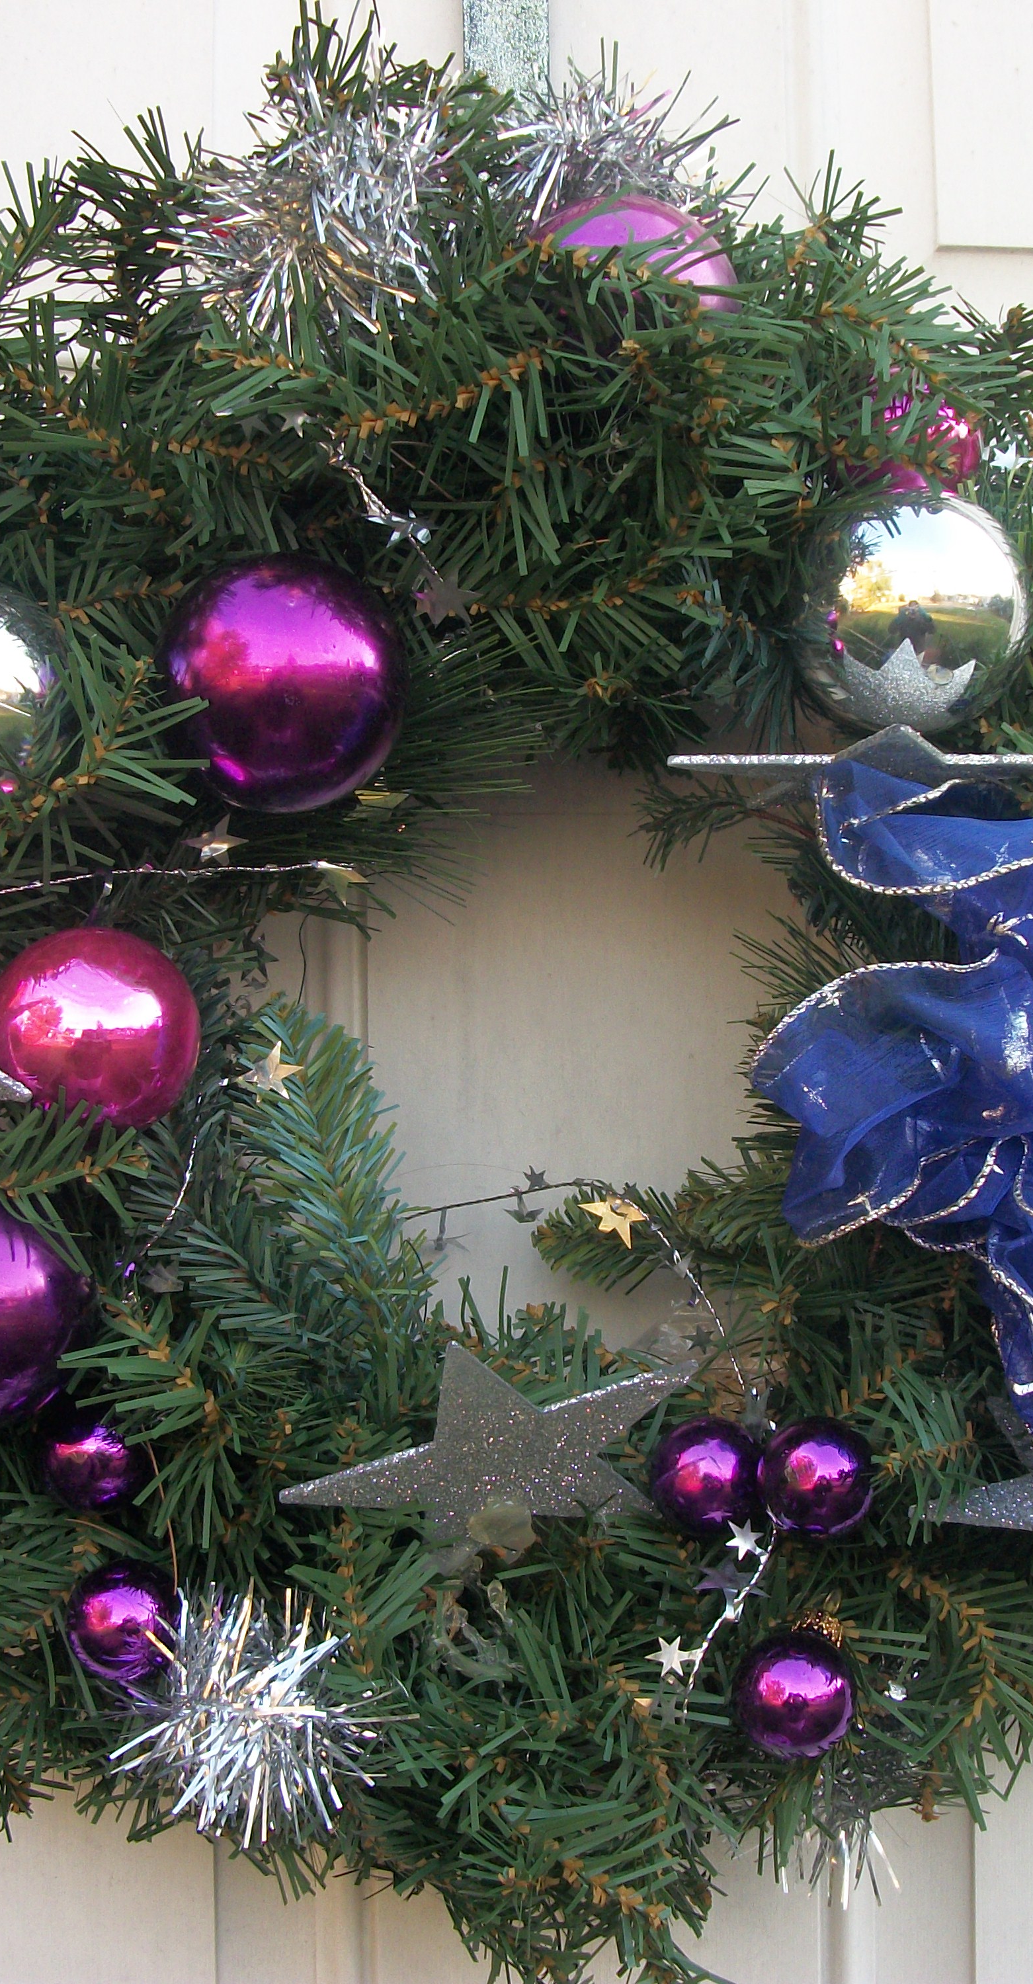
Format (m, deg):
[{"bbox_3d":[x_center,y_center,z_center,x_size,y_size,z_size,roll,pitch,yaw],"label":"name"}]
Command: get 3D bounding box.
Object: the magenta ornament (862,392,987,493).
[{"bbox_3d":[0.114,-0.160,0.715,0.045,0.046,0.045,0,-4,-4],"label":"magenta ornament"}]

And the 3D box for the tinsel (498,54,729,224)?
[{"bbox_3d":[0.029,-0.247,0.715,0.068,0.060,0.058,0,-4,-3],"label":"tinsel"}]

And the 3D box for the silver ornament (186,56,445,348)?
[{"bbox_3d":[-0.056,-0.221,0.685,0.075,0.075,0.066,0,-4,-3],"label":"silver ornament"}]

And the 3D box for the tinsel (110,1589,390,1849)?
[{"bbox_3d":[-0.071,0.195,0.655,0.075,0.070,0.066,0,-4,-3],"label":"tinsel"}]

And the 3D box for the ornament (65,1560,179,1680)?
[{"bbox_3d":[-0.105,0.170,0.658,0.032,0.033,0.032,0,-4,-3],"label":"ornament"}]

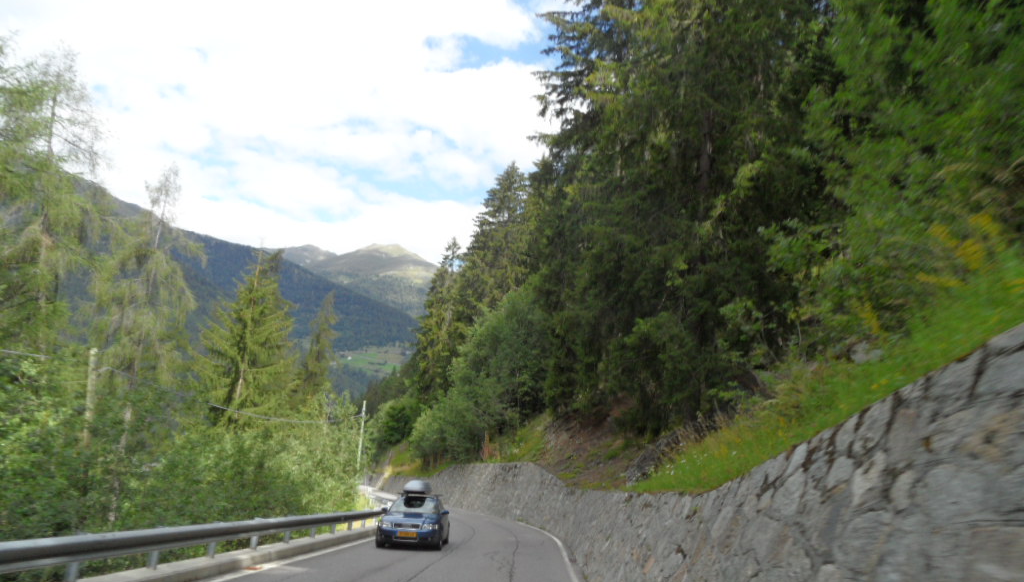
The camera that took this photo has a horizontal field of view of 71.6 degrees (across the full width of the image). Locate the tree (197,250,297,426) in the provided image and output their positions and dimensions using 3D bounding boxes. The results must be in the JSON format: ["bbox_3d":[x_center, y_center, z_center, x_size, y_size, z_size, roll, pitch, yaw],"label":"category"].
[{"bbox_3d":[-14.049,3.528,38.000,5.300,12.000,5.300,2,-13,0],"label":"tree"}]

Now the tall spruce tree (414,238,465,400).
[{"bbox_3d":[-6.852,3.421,70.000,5.200,17.800,5.200,2,-13,0],"label":"tall spruce tree"}]

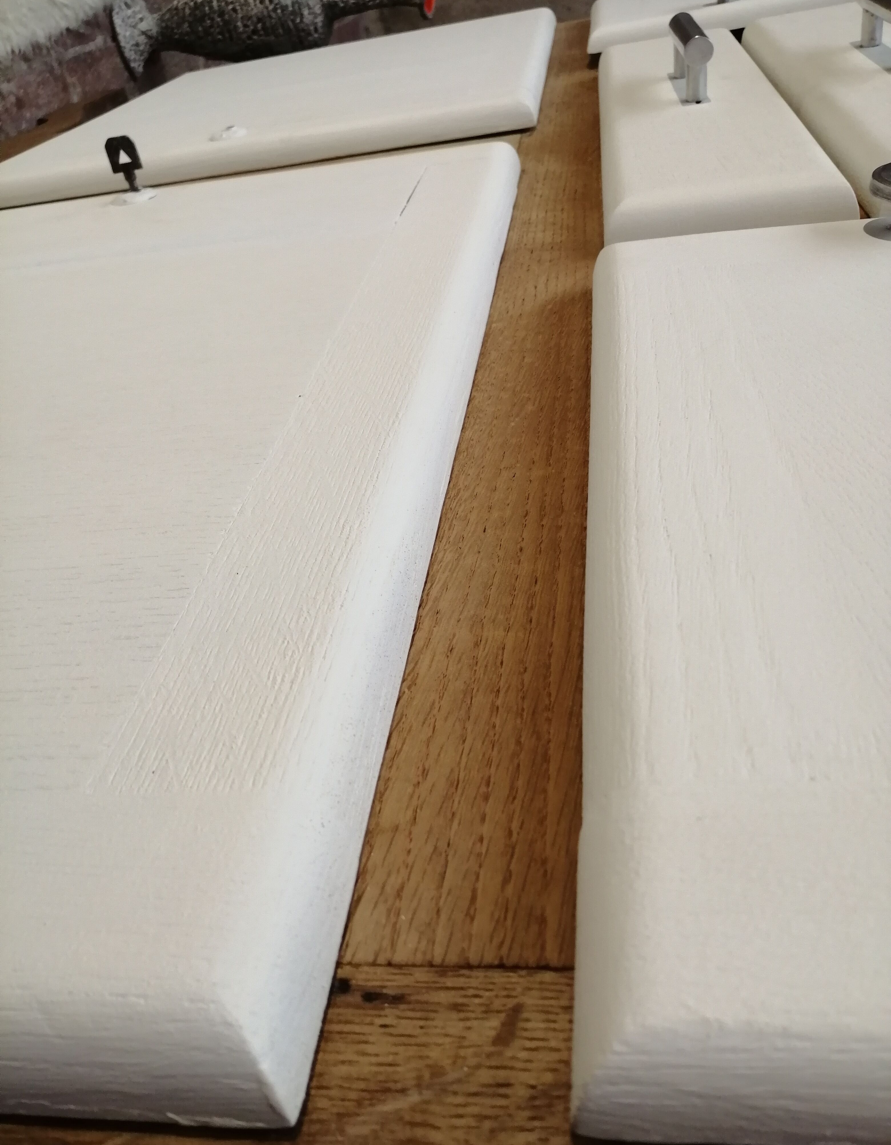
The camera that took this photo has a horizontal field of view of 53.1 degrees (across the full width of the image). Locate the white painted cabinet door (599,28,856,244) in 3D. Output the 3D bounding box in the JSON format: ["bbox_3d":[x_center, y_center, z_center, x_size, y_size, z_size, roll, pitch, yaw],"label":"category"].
[{"bbox_3d":[0.188,-0.357,0.686,0.133,0.019,0.546,-2,38,11],"label":"white painted cabinet door"}]

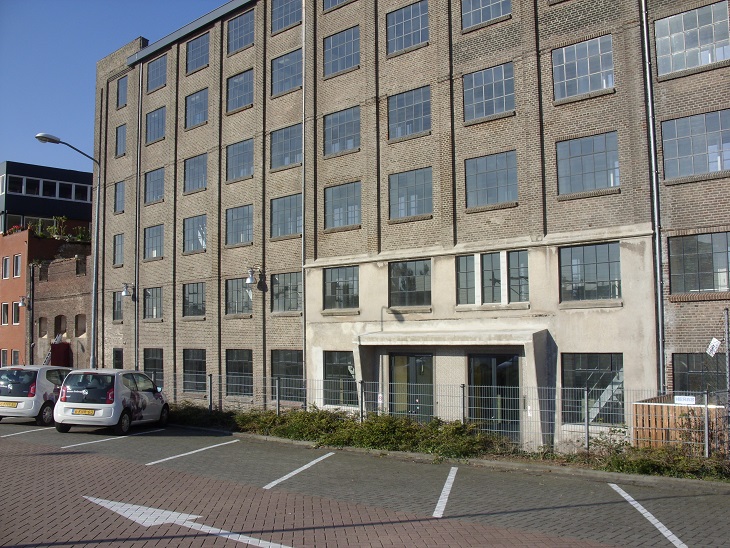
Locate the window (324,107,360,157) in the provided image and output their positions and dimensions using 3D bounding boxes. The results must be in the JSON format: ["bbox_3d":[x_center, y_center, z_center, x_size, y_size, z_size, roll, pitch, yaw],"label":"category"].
[{"bbox_3d":[-0.723,-4.784,27.057,0.160,1.426,1.796,3,-6,-44],"label":"window"}]

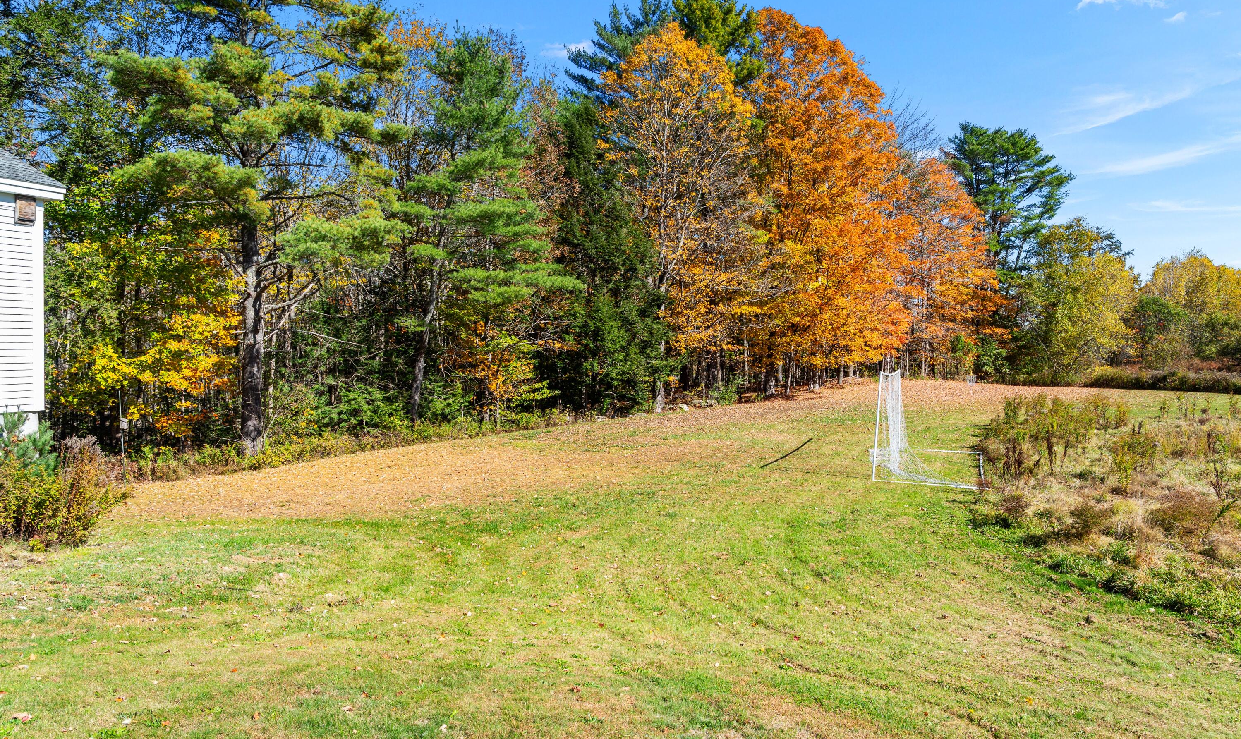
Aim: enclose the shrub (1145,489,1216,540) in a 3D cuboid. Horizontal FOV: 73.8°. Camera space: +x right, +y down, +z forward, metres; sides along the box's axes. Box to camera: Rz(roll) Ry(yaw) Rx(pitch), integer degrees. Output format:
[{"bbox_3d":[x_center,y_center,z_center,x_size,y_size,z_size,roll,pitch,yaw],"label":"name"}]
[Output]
[{"bbox_3d":[8.199,2.098,12.100,1.030,0.660,0.900,2,2,34],"label":"shrub"}]

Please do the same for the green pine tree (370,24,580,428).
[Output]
[{"bbox_3d":[-4.820,-4.769,27.500,6.900,12.900,6.500,0,2,-10],"label":"green pine tree"}]

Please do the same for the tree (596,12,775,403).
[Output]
[{"bbox_3d":[2.770,-6.520,35.000,7.300,16.500,6.800,1,1,5],"label":"tree"}]

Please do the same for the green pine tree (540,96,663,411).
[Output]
[{"bbox_3d":[-0.708,-4.810,34.500,5.300,13.200,5.000,1,1,-1],"label":"green pine tree"}]

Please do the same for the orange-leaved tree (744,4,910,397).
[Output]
[{"bbox_3d":[11.621,-9.593,46.000,9.100,21.200,8.600,1,2,14],"label":"orange-leaved tree"}]

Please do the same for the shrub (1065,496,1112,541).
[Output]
[{"bbox_3d":[6.788,2.137,12.000,0.680,0.600,0.650,2,2,29],"label":"shrub"}]

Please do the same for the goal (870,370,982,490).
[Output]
[{"bbox_3d":[7.360,1.150,19.330,2.000,2.200,6.450,1,2,23],"label":"goal"}]

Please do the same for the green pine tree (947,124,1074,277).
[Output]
[{"bbox_3d":[30.049,-9.073,64.000,10.100,20.000,9.500,1,2,25],"label":"green pine tree"}]

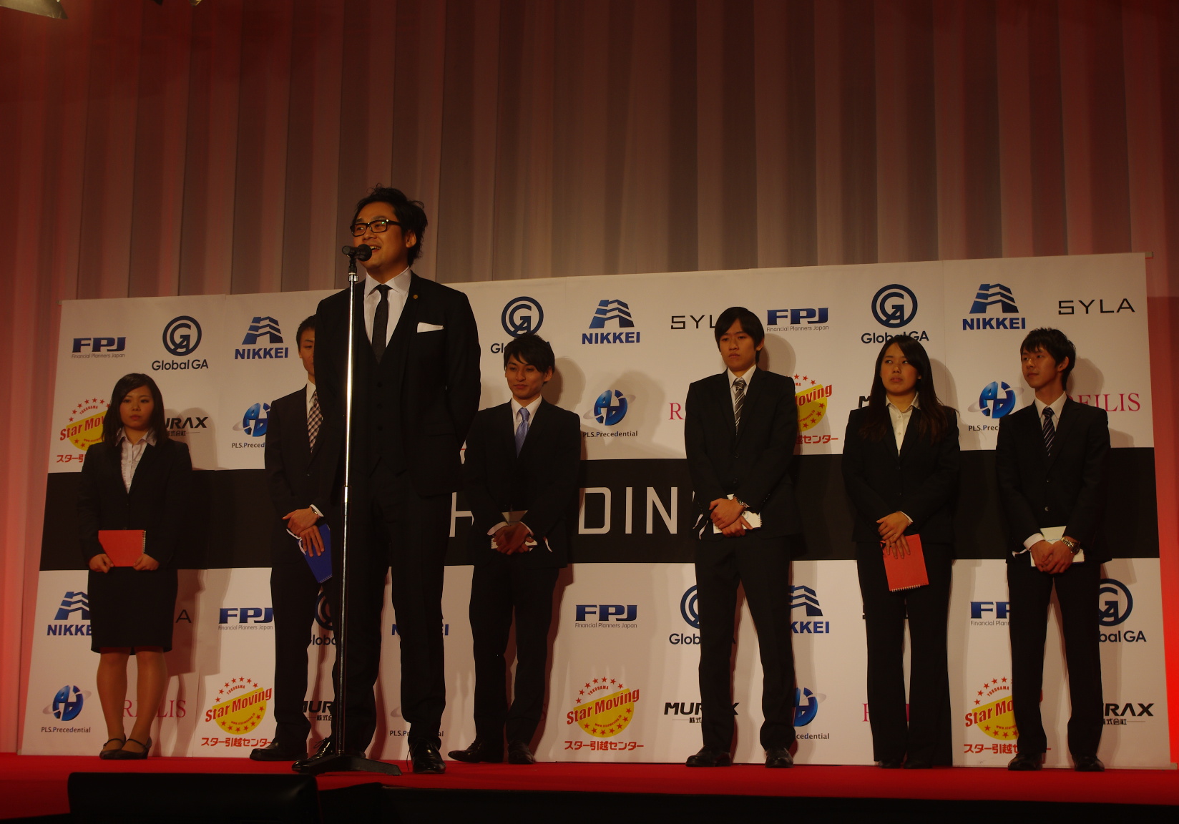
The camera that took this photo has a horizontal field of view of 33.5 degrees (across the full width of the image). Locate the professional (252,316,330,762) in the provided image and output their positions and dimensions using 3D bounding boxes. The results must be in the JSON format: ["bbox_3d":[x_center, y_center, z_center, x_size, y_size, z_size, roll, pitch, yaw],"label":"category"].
[{"bbox_3d":[-1.093,0.490,7.839,0.470,1.782,0.330,-2,-10,14],"label":"professional"}]

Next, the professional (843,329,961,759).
[{"bbox_3d":[1.189,0.518,7.469,0.460,1.650,0.310,-2,-10,13],"label":"professional"}]

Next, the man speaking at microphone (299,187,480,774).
[{"bbox_3d":[-0.602,0.187,5.961,0.520,1.784,0.360,-3,-10,20],"label":"man speaking at microphone"}]

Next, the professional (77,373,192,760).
[{"bbox_3d":[-1.872,0.620,8.044,0.450,1.577,0.310,0,-9,5],"label":"professional"}]

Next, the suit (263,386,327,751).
[{"bbox_3d":[-1.095,0.611,7.861,0.454,1.465,0.330,-2,-10,13],"label":"suit"}]

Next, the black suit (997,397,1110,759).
[{"bbox_3d":[1.709,0.600,7.222,0.414,1.341,0.330,-3,-10,19],"label":"black suit"}]

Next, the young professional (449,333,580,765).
[{"bbox_3d":[-0.290,0.535,7.891,0.480,1.726,0.340,-2,-10,15],"label":"young professional"}]

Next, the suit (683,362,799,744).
[{"bbox_3d":[0.573,0.553,7.489,0.436,1.475,0.330,-2,-10,14],"label":"suit"}]

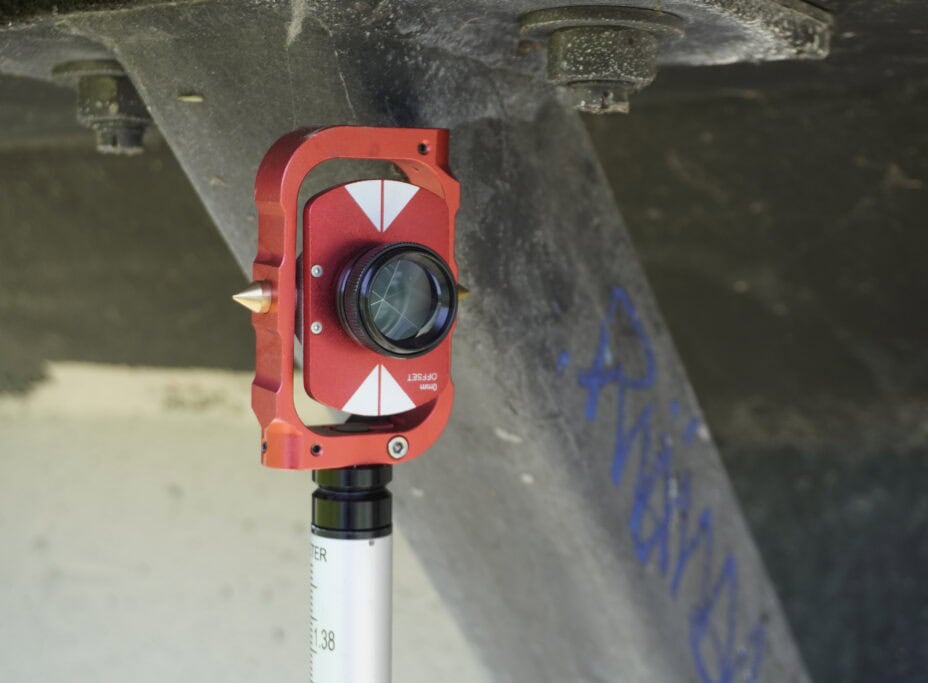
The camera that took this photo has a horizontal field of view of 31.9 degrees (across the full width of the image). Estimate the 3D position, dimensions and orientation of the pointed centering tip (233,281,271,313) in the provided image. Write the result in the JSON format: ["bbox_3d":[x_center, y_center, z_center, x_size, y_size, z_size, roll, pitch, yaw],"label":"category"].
[{"bbox_3d":[-0.063,-0.013,0.475,0.011,0.010,0.010,-2,6,-26],"label":"pointed centering tip"}]

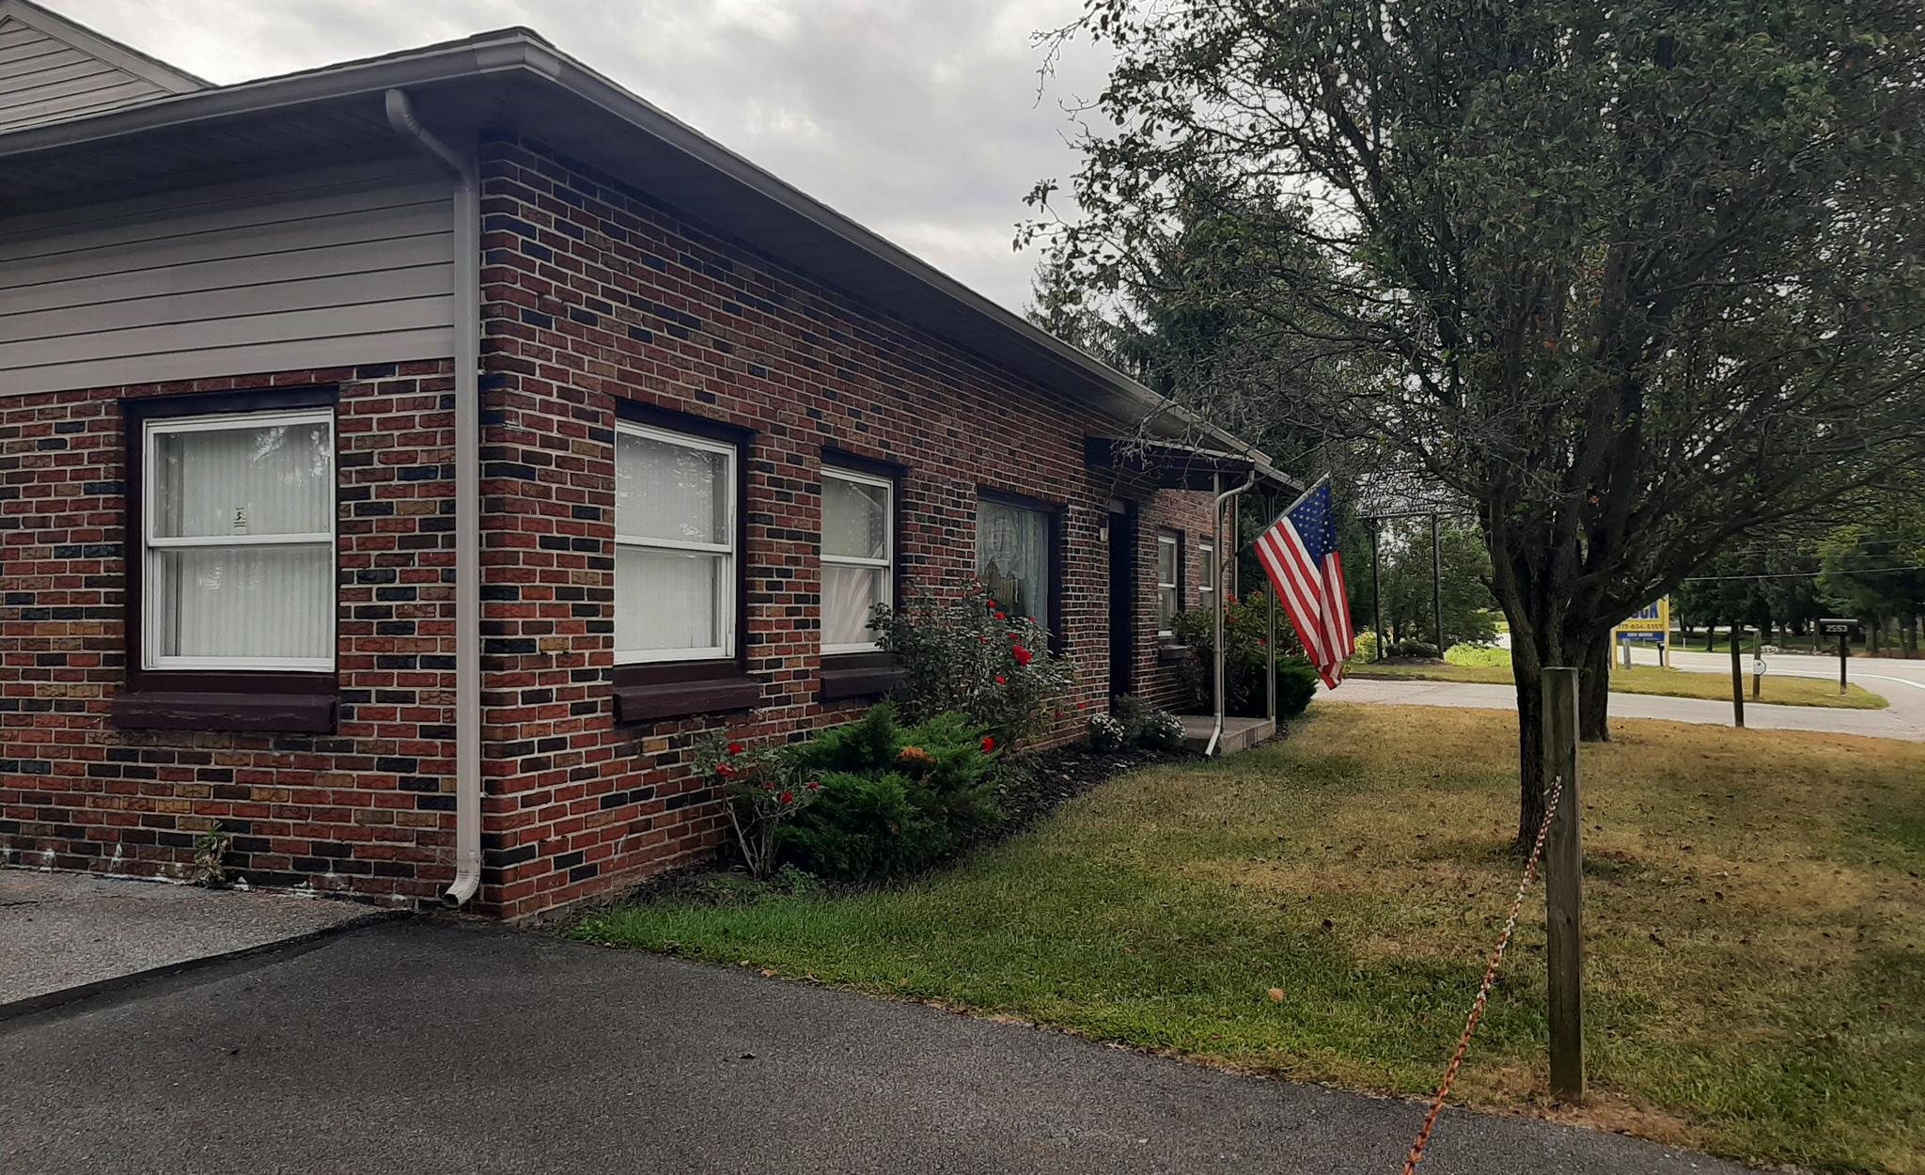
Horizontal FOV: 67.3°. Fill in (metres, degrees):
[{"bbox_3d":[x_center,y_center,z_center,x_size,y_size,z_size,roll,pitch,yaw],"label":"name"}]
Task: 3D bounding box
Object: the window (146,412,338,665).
[{"bbox_3d":[-3.056,-0.187,6.159,1.095,1.085,0.090,-1,-1,22],"label":"window"}]

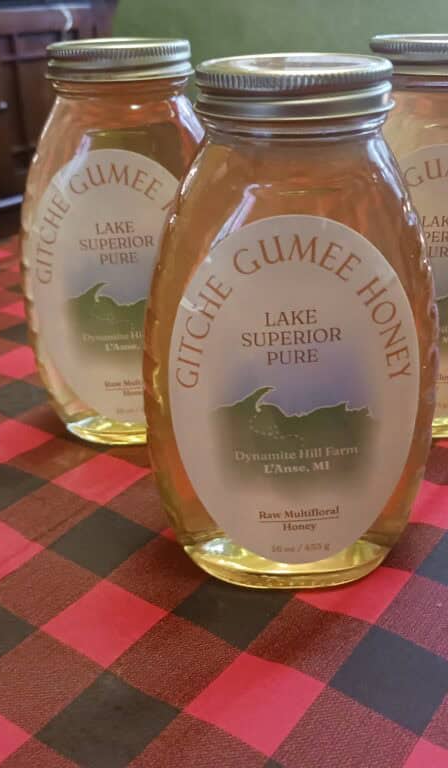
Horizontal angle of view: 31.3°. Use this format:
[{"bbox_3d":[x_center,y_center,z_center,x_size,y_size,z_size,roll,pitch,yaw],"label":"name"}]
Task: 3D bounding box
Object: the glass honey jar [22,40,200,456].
[{"bbox_3d":[-0.034,-0.051,0.301,0.084,0.142,0.058,-1,27,1],"label":"glass honey jar"}]

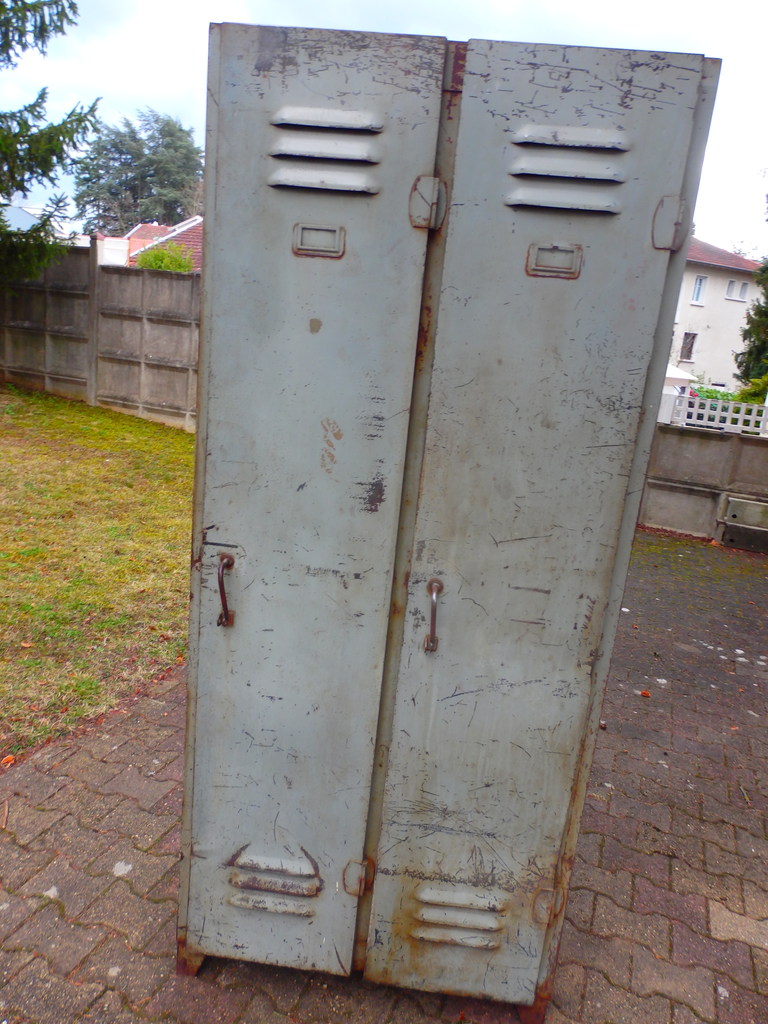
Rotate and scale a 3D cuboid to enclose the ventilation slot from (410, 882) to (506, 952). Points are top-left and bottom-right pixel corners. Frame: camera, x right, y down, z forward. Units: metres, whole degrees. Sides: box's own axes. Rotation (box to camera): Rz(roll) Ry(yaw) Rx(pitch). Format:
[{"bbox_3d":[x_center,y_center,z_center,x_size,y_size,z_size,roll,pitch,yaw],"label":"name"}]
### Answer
[{"bbox_3d":[0.147,0.803,1.465,0.178,0.126,0.015,7,14,4],"label":"ventilation slot"}]

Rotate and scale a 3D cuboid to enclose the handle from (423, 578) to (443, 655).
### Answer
[{"bbox_3d":[0.087,0.186,1.309,0.030,0.127,0.038,7,14,4],"label":"handle"}]

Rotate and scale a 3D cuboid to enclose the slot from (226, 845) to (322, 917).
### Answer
[{"bbox_3d":[-0.224,0.739,1.487,0.182,0.148,0.015,7,14,4],"label":"slot"}]

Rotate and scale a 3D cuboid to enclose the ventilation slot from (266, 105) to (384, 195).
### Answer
[{"bbox_3d":[-0.092,-0.568,1.156,0.177,0.119,0.014,7,14,4],"label":"ventilation slot"}]

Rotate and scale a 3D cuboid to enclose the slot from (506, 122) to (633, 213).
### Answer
[{"bbox_3d":[0.282,-0.526,1.128,0.176,0.119,0.014,7,14,4],"label":"slot"}]

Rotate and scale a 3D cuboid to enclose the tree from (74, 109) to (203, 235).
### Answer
[{"bbox_3d":[-12.428,-14.719,37.520,6.792,10.476,6.792,1,15,-19],"label":"tree"}]

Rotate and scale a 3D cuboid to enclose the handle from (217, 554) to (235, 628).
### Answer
[{"bbox_3d":[-0.287,0.142,1.337,0.030,0.128,0.038,7,14,4],"label":"handle"}]

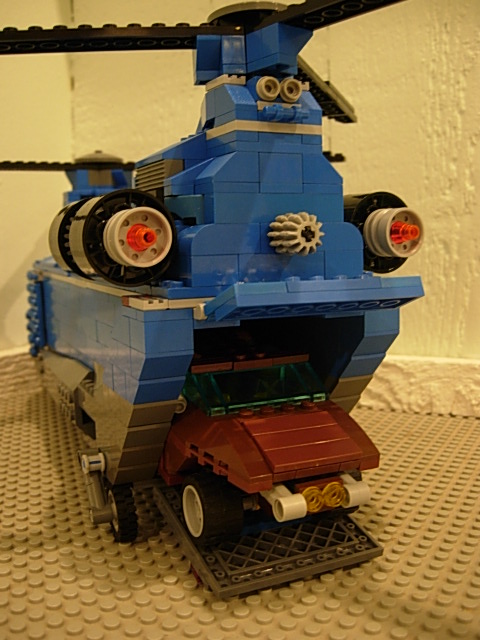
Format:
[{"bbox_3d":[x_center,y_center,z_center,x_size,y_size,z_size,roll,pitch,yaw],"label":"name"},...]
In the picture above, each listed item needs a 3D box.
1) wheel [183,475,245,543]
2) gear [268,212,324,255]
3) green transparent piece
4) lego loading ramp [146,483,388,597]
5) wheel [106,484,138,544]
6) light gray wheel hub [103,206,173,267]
[{"bbox_3d":[-0.010,0.066,0.233,0.014,0.024,0.024,-4,6,-24],"label":"wheel"},{"bbox_3d":[0.018,-0.027,0.212,0.014,0.014,0.016,-4,6,-24],"label":"gear"},{"bbox_3d":[0.005,0.024,0.255,0.048,0.011,0.029,-4,13,-24],"label":"green transparent piece"},{"bbox_3d":[0.009,0.075,0.249,0.064,0.004,0.064,-4,18,-24],"label":"lego loading ramp"},{"bbox_3d":[-0.045,0.074,0.257,0.008,0.024,0.024,-4,6,-24],"label":"wheel"},{"bbox_3d":[-0.031,-0.025,0.203,0.018,0.018,0.014,-4,6,-24],"label":"light gray wheel hub"}]

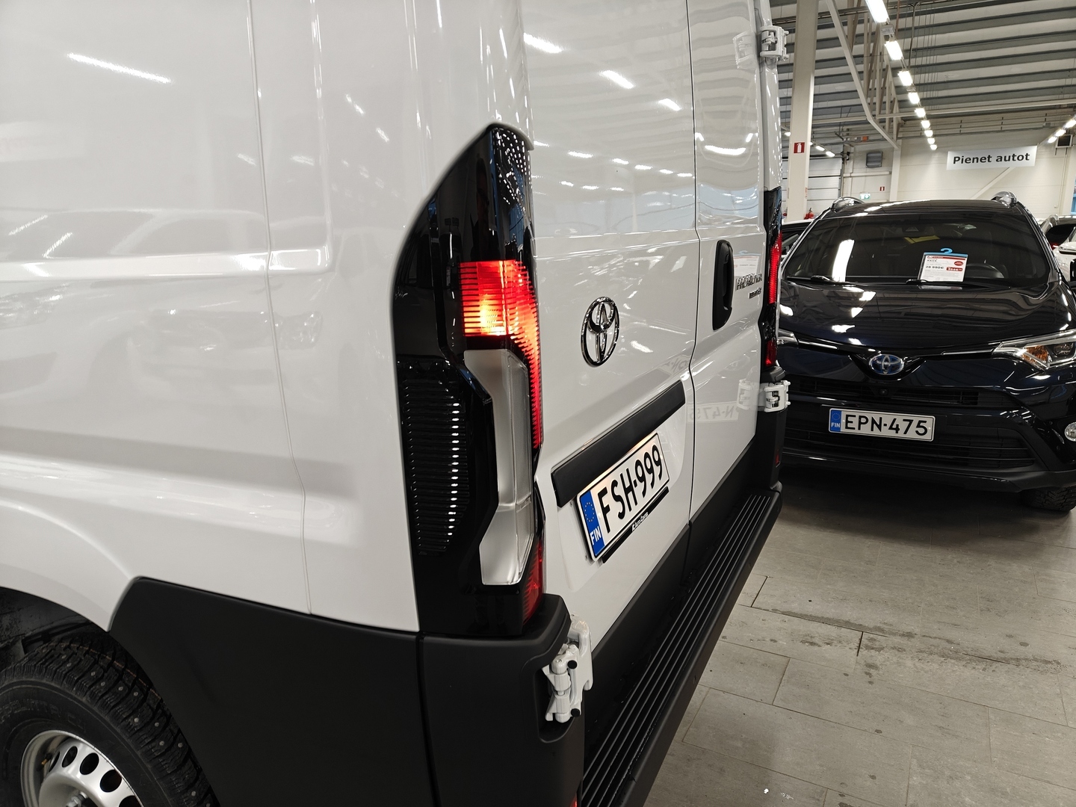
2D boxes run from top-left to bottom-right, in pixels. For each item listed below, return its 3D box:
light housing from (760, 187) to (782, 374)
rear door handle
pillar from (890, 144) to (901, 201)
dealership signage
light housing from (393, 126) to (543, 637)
[{"bbox_3d":[0.740,-0.403,2.496,0.138,0.625,0.170,5,15,26],"label":"light housing"},{"bbox_3d":[0.477,-0.303,1.890,0.050,0.220,0.140,5,15,26],"label":"rear door handle"},{"bbox_3d":[15.767,-9.087,33.043,0.330,4.500,0.330,6,15,28],"label":"pillar"},{"bbox_3d":[18.779,-10.128,30.835,3.200,0.770,0.060,6,15,28],"label":"dealership signage"},{"bbox_3d":[-0.066,-0.005,0.924,0.138,0.625,0.170,5,15,26],"label":"light housing"}]

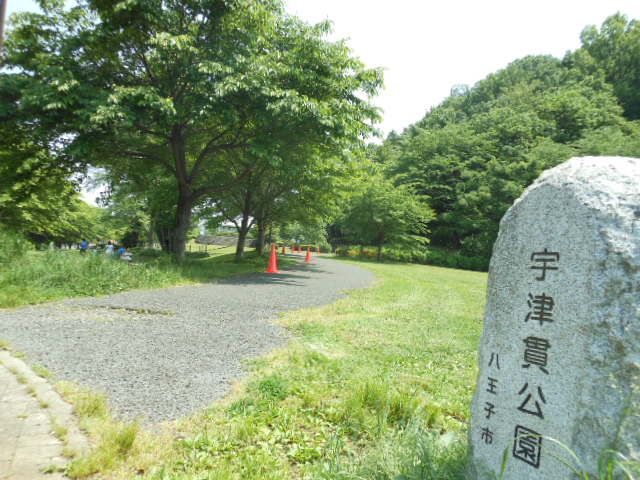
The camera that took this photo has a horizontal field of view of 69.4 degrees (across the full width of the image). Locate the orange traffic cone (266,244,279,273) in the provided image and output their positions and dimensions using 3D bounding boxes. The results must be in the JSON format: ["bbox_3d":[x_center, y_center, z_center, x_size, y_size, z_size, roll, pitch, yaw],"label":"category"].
[{"bbox_3d":[-1.144,0.451,11.200,0.380,0.700,0.380,1,-2,-6],"label":"orange traffic cone"}]

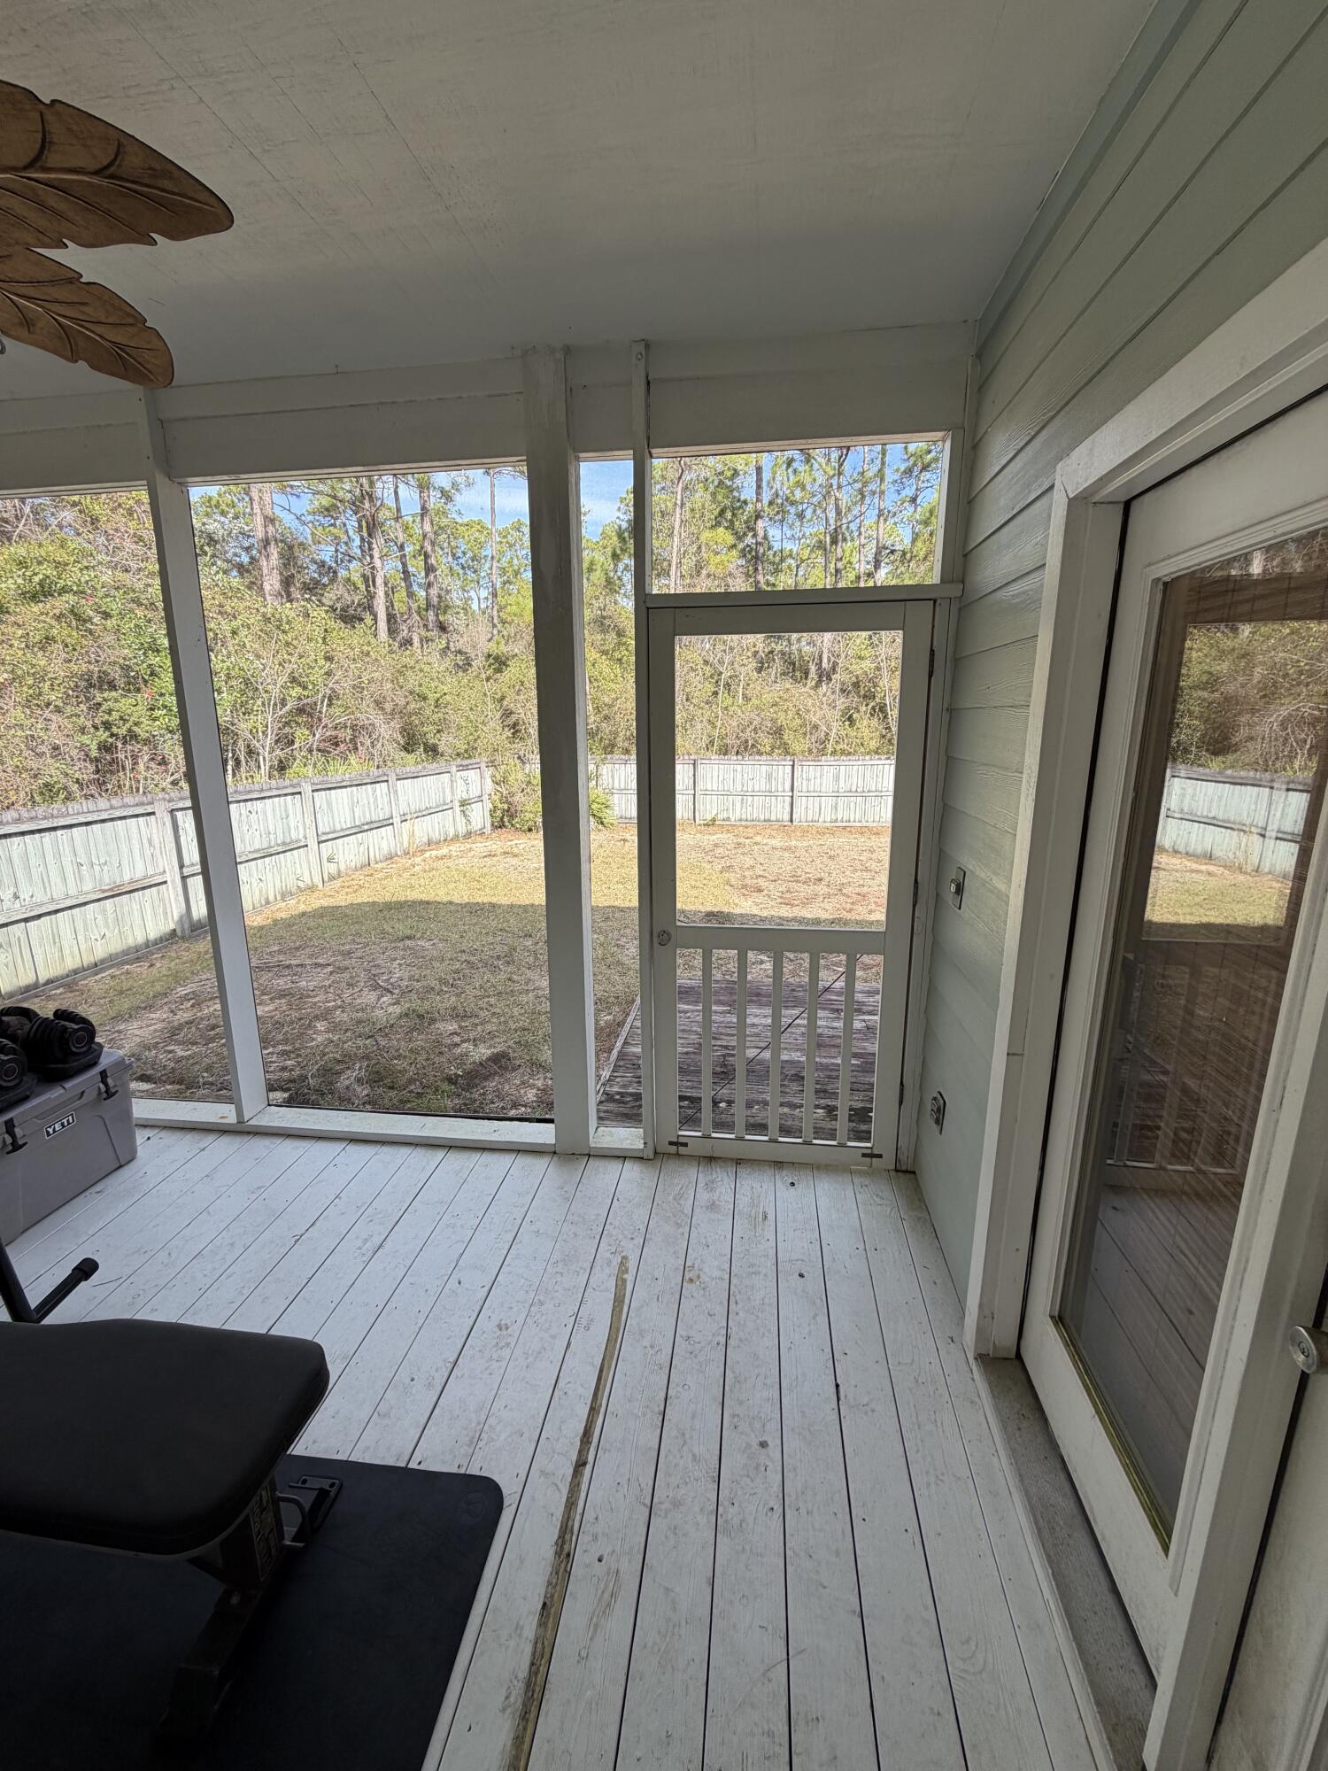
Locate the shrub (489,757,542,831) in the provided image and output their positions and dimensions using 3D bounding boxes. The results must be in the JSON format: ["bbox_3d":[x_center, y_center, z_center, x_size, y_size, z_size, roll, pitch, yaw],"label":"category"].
[{"bbox_3d":[-3.443,-2.165,17.048,1.500,1.720,1.300,0,13,0],"label":"shrub"}]

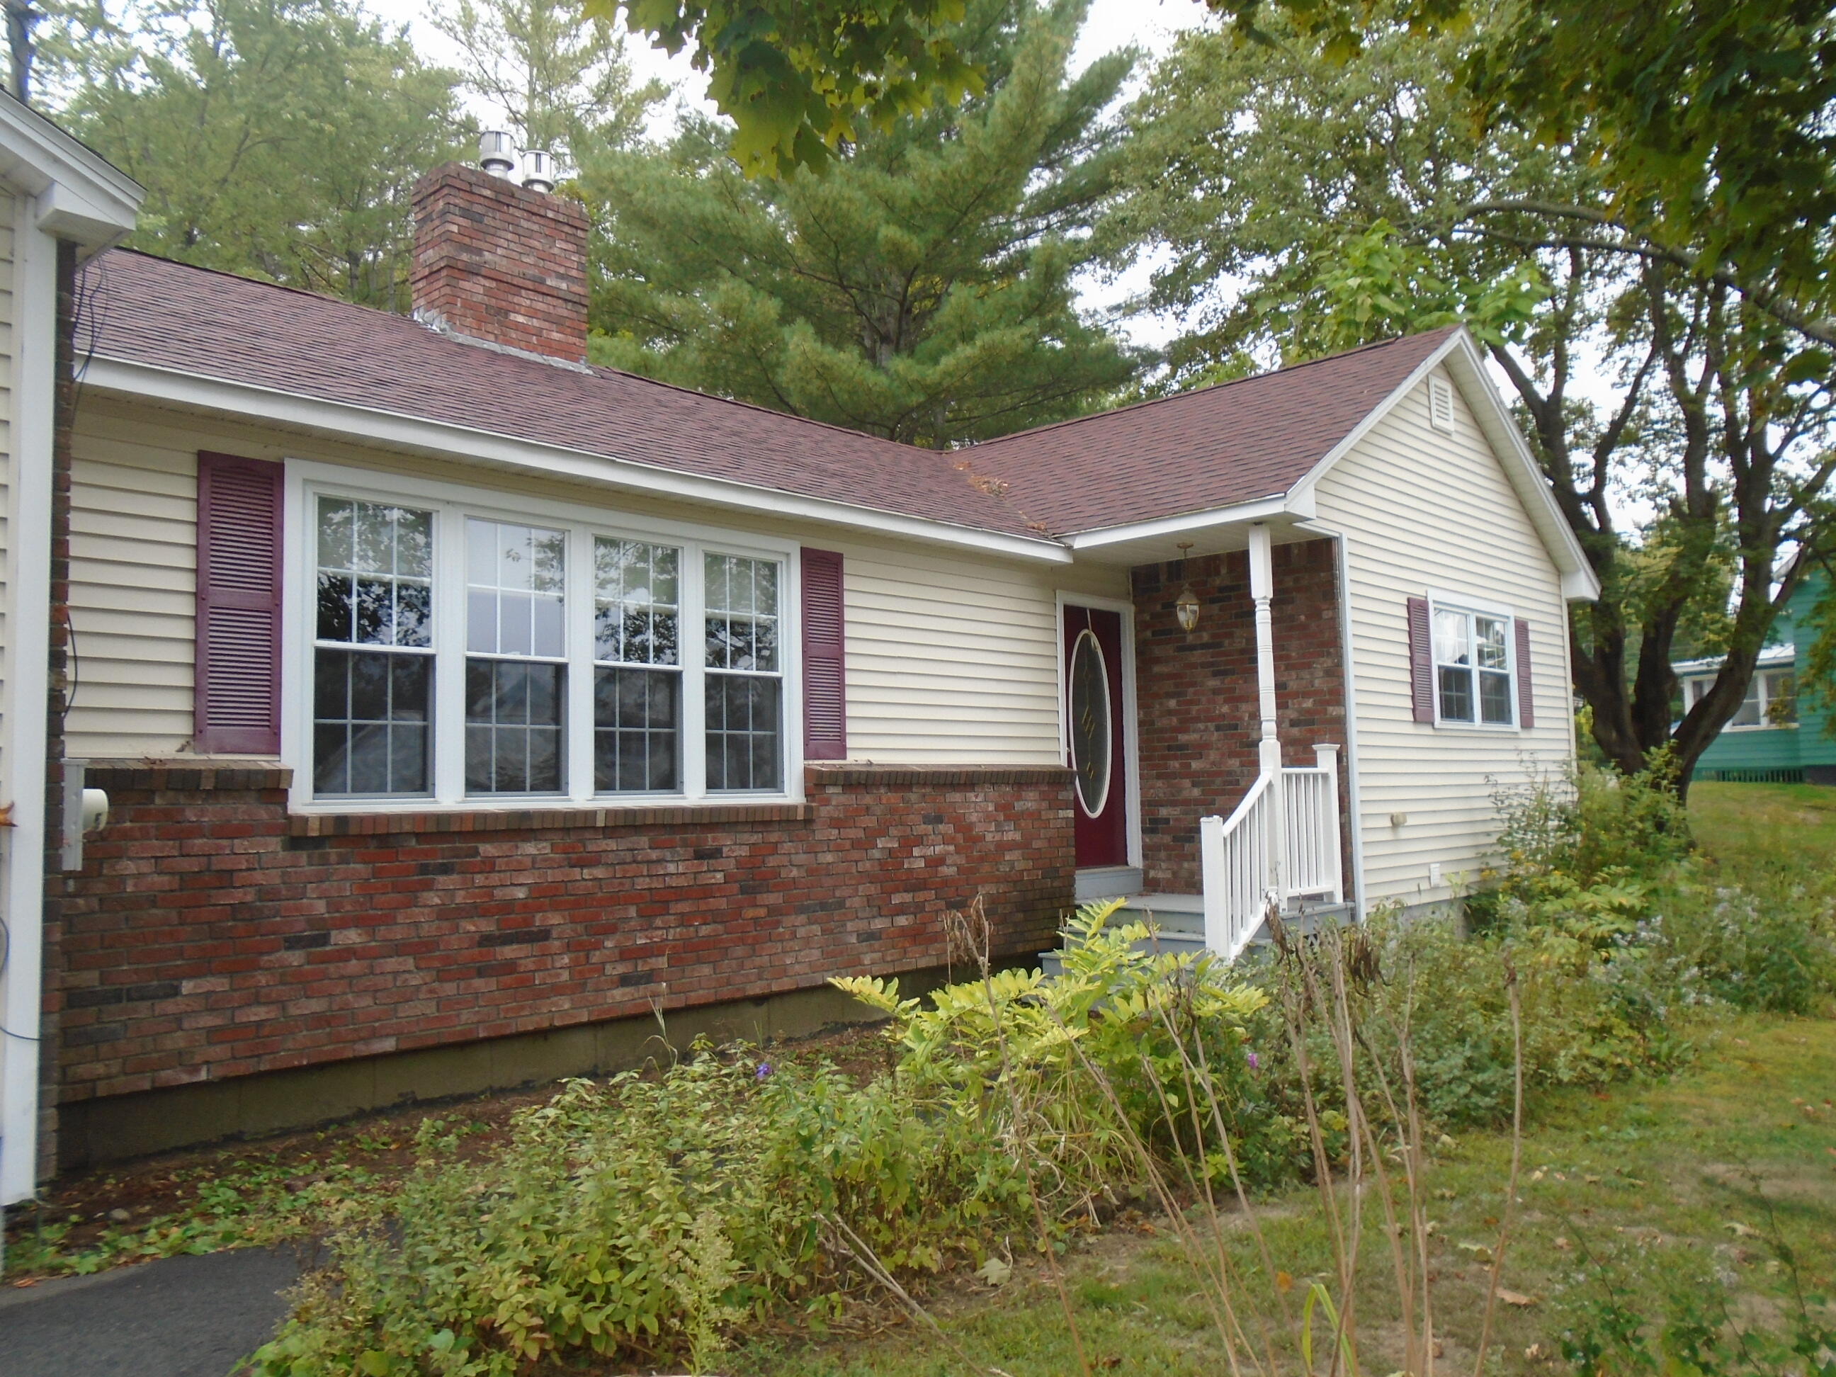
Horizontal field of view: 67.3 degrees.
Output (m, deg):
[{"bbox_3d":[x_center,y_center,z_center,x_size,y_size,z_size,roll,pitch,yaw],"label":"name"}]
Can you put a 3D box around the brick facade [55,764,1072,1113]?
[{"bbox_3d":[-1.127,1.086,7.780,0.160,1.330,6.540,-5,-6,43],"label":"brick facade"}]

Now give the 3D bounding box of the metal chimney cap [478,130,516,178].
[{"bbox_3d":[-3.356,-4.214,11.022,0.265,0.380,0.265,-1,-4,0],"label":"metal chimney cap"}]

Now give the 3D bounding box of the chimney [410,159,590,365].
[{"bbox_3d":[-3.316,-3.276,10.978,0.580,1.300,1.270,-5,-6,43],"label":"chimney"}]

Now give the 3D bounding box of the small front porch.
[{"bbox_3d":[1.889,0.471,9.848,1.800,3.100,1.620,-5,-6,43],"label":"small front porch"}]

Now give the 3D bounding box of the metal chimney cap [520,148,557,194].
[{"bbox_3d":[-3.100,-4.174,11.294,0.265,0.355,0.265,-1,-4,0],"label":"metal chimney cap"}]

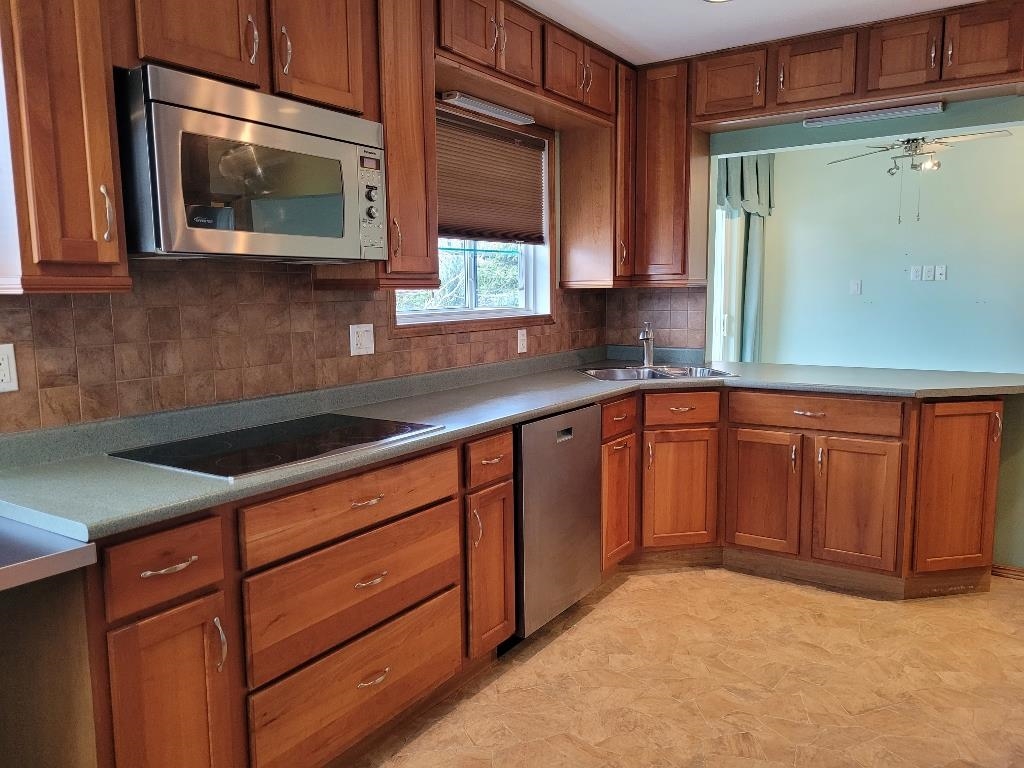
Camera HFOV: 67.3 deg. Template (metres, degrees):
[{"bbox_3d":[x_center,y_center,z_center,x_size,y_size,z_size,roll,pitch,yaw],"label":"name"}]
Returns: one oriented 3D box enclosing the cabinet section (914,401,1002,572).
[{"bbox_3d":[1.823,0.407,3.364,0.359,0.709,0.380,-2,7,-8],"label":"cabinet section"}]

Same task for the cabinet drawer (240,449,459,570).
[{"bbox_3d":[-0.596,0.314,2.286,0.460,0.157,0.810,4,9,34],"label":"cabinet drawer"}]

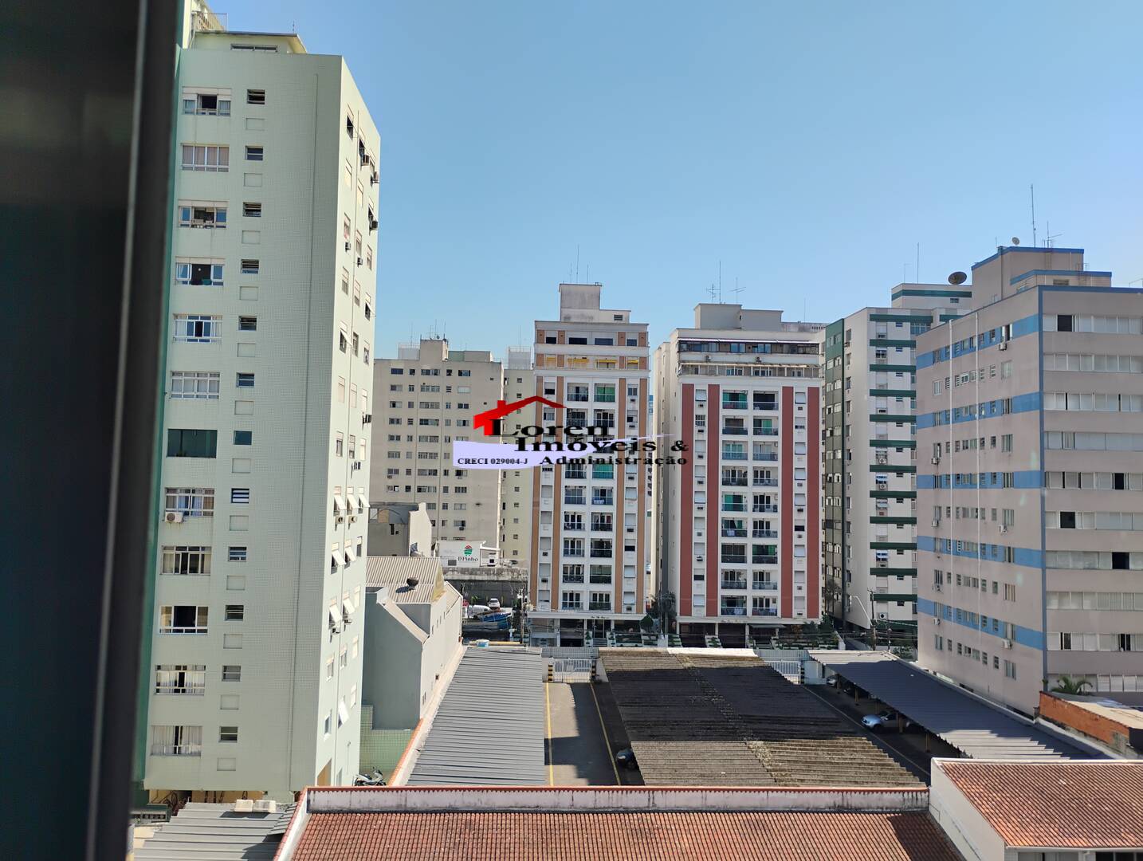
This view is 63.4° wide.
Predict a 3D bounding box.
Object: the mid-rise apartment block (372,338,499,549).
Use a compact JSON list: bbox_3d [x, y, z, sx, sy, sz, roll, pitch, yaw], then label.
[{"bbox_3d":[-24.050,5.878,163.019,23.400,42.930,12.500,1,-4,-2],"label":"mid-rise apartment block"}]

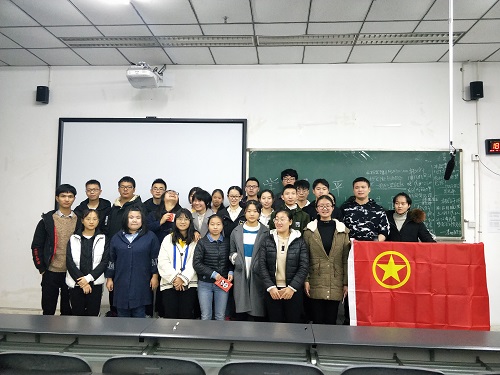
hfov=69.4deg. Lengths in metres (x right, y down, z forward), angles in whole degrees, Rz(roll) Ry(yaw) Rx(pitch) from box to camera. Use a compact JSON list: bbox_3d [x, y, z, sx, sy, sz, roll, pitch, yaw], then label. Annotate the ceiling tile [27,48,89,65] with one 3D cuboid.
[{"bbox_3d":[-2.596,-1.790,4.939,0.600,0.020,0.531,1,-4,4],"label":"ceiling tile"}]

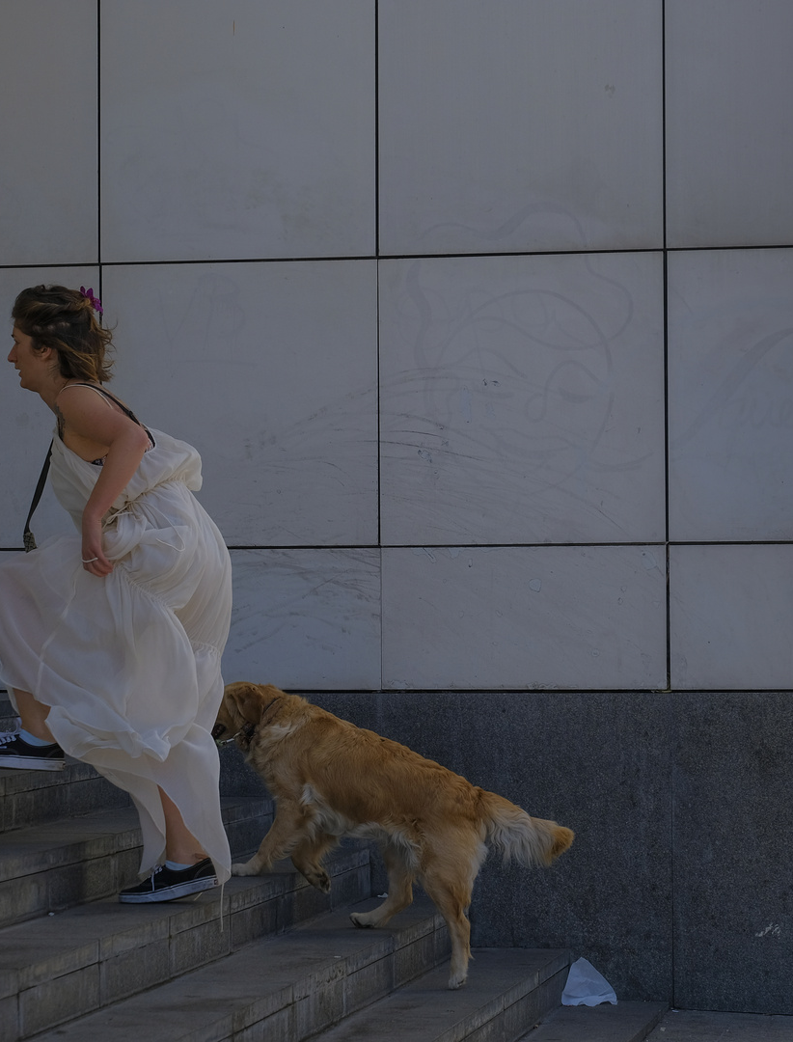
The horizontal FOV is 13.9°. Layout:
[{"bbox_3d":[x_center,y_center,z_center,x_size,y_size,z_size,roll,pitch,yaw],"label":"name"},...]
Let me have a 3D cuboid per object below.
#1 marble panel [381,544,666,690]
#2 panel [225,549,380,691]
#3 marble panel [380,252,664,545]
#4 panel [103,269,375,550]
[{"bbox_3d":[0.387,0.294,9.908,0.874,0.433,0.040,-1,-1,11],"label":"marble panel"},{"bbox_3d":[-0.482,0.303,10.075,0.874,0.433,0.040,-1,-1,11],"label":"panel"},{"bbox_3d":[0.383,-0.371,9.924,0.874,0.877,0.040,-1,-1,11],"label":"marble panel"},{"bbox_3d":[-0.486,-0.362,10.091,0.874,0.877,0.040,-1,-1,11],"label":"panel"}]

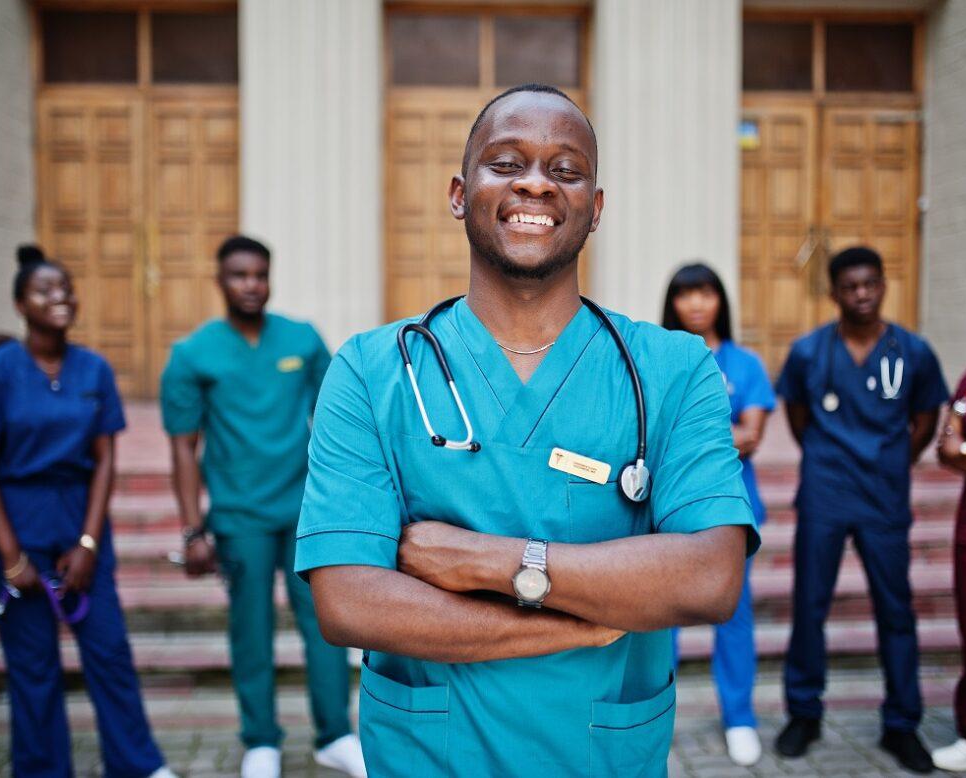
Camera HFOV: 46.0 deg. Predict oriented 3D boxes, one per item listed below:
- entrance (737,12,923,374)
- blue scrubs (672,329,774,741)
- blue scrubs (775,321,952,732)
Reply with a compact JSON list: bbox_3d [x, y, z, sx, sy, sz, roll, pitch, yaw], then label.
[{"bbox_3d":[2.791,-1.529,9.560,1.700,3.220,0.130,0,4,-4],"label":"entrance"},{"bbox_3d":[0.799,0.522,3.992,0.441,1.384,0.310,1,4,11],"label":"blue scrubs"},{"bbox_3d":[1.336,0.497,4.011,0.588,1.461,0.330,1,4,10],"label":"blue scrubs"}]

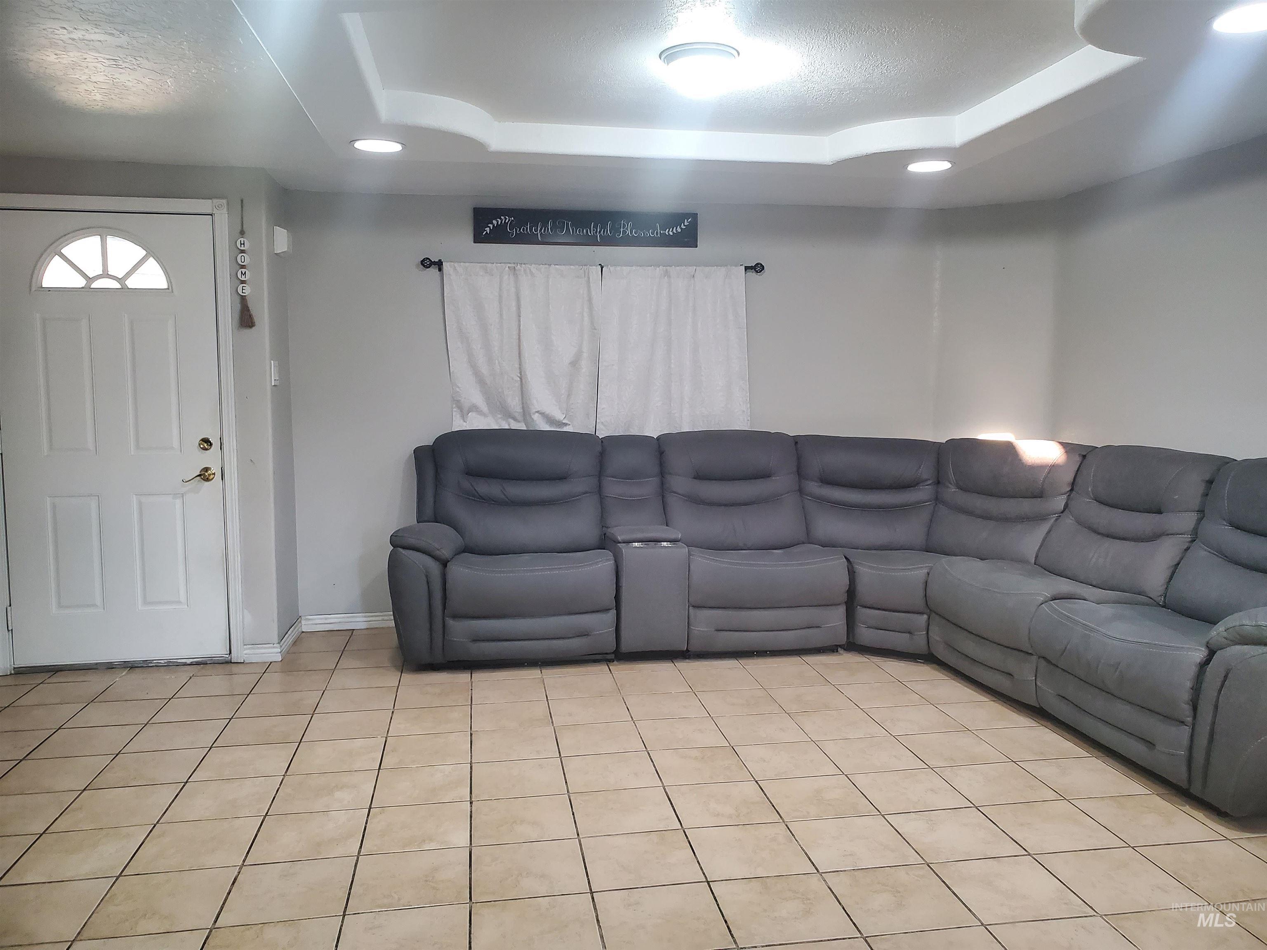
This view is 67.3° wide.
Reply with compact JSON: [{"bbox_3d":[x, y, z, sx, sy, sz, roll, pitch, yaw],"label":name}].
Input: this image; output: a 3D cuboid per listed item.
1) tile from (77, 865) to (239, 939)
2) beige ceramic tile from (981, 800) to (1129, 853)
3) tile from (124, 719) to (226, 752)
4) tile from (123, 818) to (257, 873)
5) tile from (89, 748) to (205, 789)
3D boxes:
[{"bbox_3d":[-1.195,1.090,2.422,0.305,0.010,0.303,-1,6,-9],"label":"tile"},{"bbox_3d":[1.232,1.040,2.813,0.301,0.010,0.295,-1,6,-9],"label":"beige ceramic tile"},{"bbox_3d":[-1.686,0.970,3.525,0.300,0.010,0.300,-1,6,-9],"label":"tile"},{"bbox_3d":[-1.240,1.053,2.703,0.301,0.010,0.295,-1,6,-9],"label":"tile"},{"bbox_3d":[-1.652,1.008,3.260,0.304,0.010,0.299,-1,6,-10],"label":"tile"}]

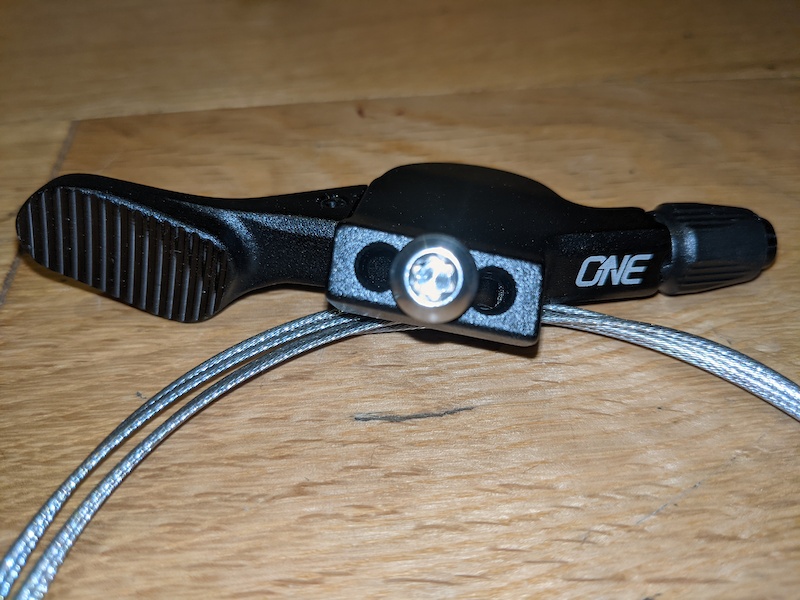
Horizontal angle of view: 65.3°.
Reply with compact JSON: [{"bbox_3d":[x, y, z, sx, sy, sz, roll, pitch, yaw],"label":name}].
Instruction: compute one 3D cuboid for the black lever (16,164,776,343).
[{"bbox_3d":[0.000,-0.006,0.074,0.096,0.018,0.023,0,48,0],"label":"black lever"}]

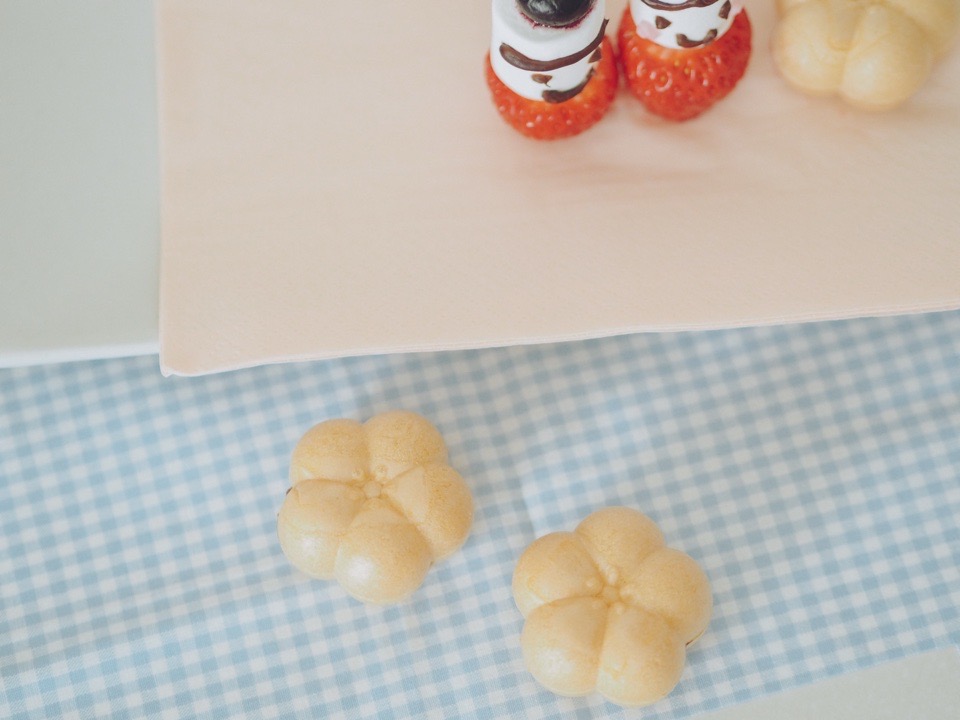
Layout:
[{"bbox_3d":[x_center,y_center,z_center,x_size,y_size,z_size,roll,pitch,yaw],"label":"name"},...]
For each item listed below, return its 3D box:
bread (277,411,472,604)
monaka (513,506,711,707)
[{"bbox_3d":[-0.026,0.036,0.613,0.048,0.026,0.047,0,66,1],"label":"bread"},{"bbox_3d":[0.032,0.059,0.602,0.048,0.026,0.047,10,67,5],"label":"monaka"}]

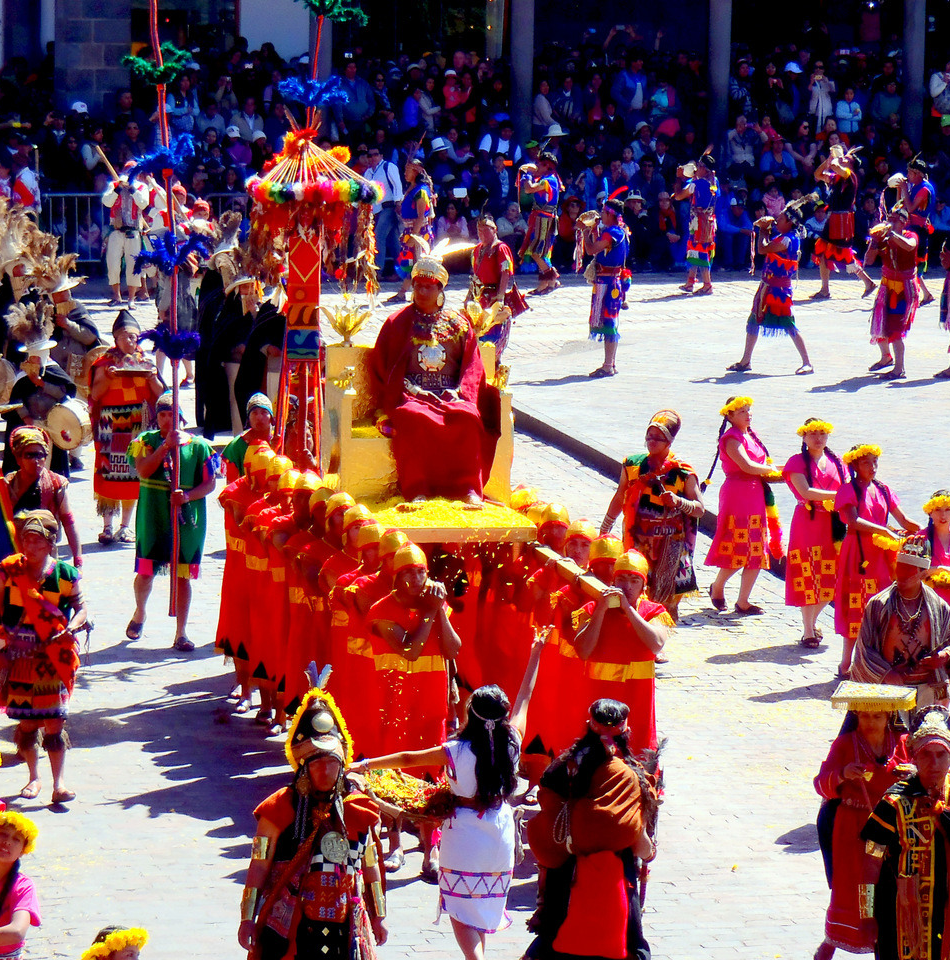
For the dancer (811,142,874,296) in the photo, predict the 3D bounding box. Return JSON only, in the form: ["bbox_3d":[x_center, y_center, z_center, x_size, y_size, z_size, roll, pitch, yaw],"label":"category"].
[{"bbox_3d":[4.356,-3.032,61.200,0.660,1.830,0.520,-3,8,-20],"label":"dancer"}]

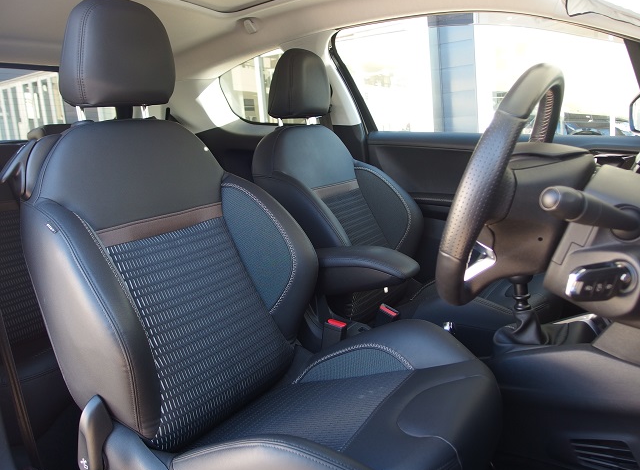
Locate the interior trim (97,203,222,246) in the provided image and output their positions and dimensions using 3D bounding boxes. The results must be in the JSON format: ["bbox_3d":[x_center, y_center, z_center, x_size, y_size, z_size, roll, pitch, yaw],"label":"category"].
[{"bbox_3d":[-0.285,-0.025,0.990,0.016,0.032,0.320,-37,-11,32],"label":"interior trim"}]

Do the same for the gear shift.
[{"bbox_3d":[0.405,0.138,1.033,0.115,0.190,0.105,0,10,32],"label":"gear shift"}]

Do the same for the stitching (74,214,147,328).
[{"bbox_3d":[-0.340,0.056,0.835,0.060,0.250,0.045,-37,-11,32],"label":"stitching"}]

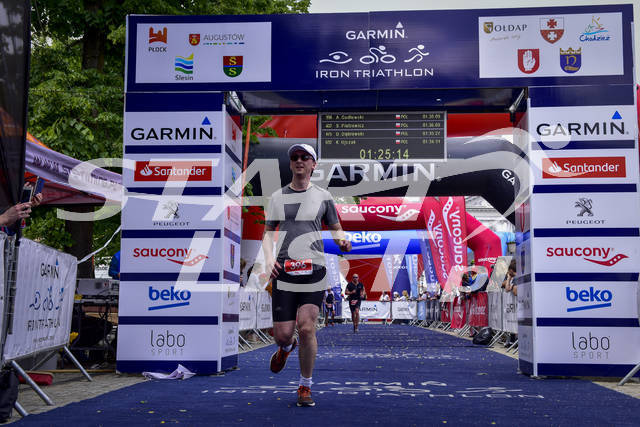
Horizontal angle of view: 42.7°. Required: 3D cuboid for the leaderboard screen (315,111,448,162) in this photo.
[{"bbox_3d":[0.701,-0.858,9.189,1.421,0.563,0.100,0,-7,5],"label":"leaderboard screen"}]

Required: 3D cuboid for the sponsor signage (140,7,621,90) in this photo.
[{"bbox_3d":[0.543,-1.636,8.205,5.039,0.808,0.120,0,-7,4],"label":"sponsor signage"}]

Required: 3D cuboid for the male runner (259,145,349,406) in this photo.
[{"bbox_3d":[-0.086,0.407,5.620,0.580,1.760,0.650,0,-7,2],"label":"male runner"}]

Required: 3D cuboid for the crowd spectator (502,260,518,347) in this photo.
[{"bbox_3d":[3.570,1.572,14.600,0.500,1.620,0.500,1,-7,-3],"label":"crowd spectator"}]

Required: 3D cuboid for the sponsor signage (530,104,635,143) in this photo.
[{"bbox_3d":[2.596,-0.886,8.136,1.032,0.348,0.040,0,-7,5],"label":"sponsor signage"}]

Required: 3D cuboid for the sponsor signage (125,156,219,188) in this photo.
[{"bbox_3d":[-1.510,-0.438,8.408,1.020,0.355,0.040,0,-7,5],"label":"sponsor signage"}]

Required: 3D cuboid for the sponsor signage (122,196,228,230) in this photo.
[{"bbox_3d":[-1.513,-0.007,8.357,1.020,0.343,0.040,0,-7,5],"label":"sponsor signage"}]

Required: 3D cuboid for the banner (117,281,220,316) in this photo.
[{"bbox_3d":[-1.518,0.859,8.253,1.020,0.352,0.040,0,-7,5],"label":"banner"}]

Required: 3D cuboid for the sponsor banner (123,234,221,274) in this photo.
[{"bbox_3d":[-1.515,0.424,8.305,1.020,0.356,0.040,0,-7,5],"label":"sponsor banner"}]

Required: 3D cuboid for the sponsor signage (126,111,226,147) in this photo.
[{"bbox_3d":[-1.472,-0.852,8.229,1.004,0.352,0.050,0,-7,4],"label":"sponsor signage"}]

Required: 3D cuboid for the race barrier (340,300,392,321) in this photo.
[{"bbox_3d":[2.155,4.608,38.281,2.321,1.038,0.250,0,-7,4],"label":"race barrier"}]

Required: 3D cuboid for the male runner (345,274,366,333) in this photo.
[{"bbox_3d":[1.063,2.696,24.500,0.620,1.750,0.550,0,-7,-1],"label":"male runner"}]

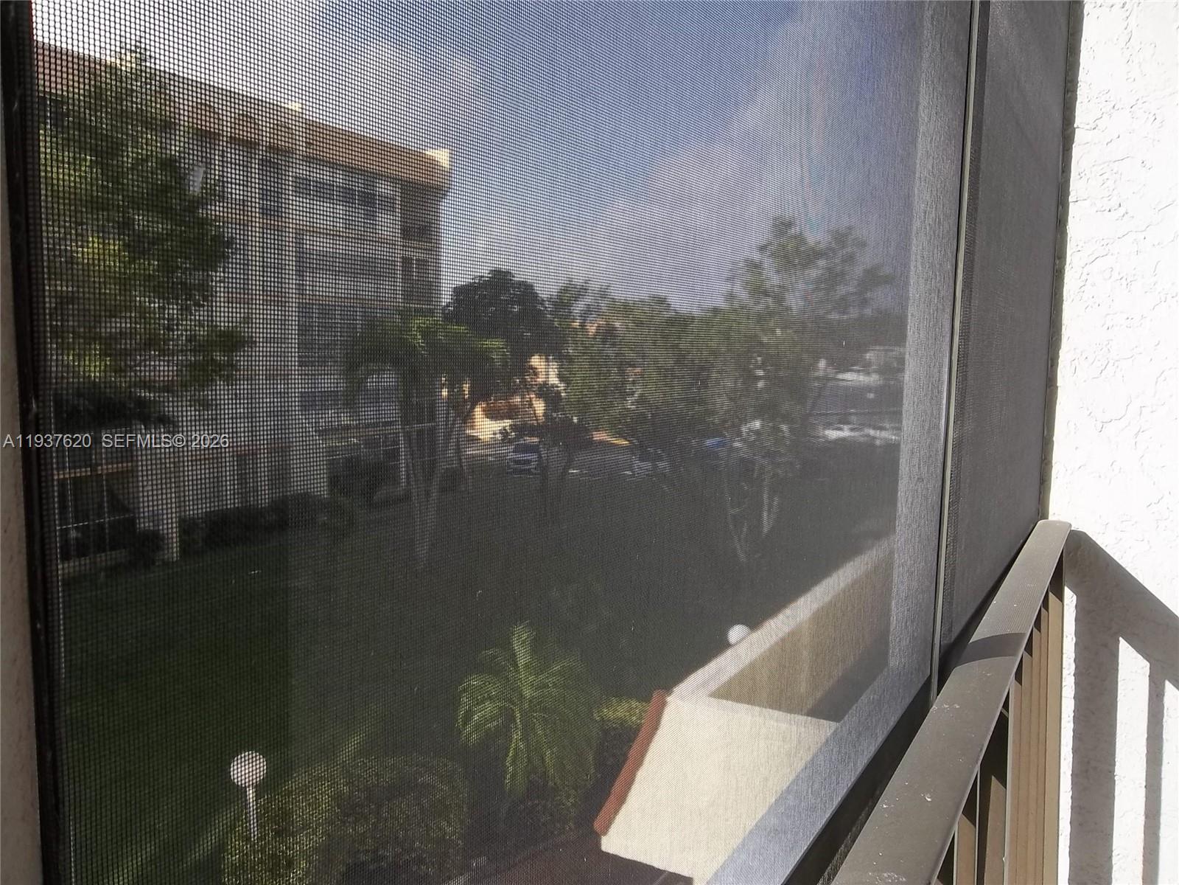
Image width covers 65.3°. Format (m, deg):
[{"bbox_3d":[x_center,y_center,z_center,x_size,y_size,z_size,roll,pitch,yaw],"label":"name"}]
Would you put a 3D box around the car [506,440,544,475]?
[{"bbox_3d":[-3.303,0.559,49.851,1.870,1.660,4.600,1,7,2],"label":"car"}]

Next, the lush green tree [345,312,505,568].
[{"bbox_3d":[-4.949,-0.025,27.602,4.750,7.600,4.500,1,7,0],"label":"lush green tree"}]

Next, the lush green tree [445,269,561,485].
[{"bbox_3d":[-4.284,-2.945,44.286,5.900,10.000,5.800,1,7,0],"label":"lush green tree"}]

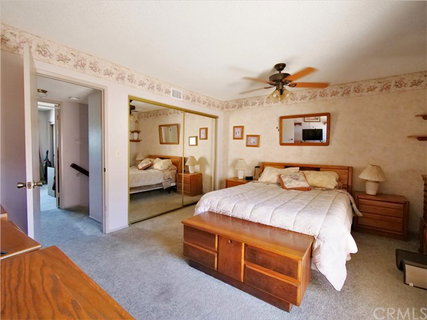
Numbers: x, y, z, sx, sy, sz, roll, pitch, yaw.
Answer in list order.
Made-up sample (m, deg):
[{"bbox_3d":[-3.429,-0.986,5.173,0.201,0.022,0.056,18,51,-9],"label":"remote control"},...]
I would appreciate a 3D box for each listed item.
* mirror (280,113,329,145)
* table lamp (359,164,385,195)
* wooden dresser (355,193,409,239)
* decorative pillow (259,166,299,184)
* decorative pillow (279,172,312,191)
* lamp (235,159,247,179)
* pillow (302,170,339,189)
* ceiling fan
[{"bbox_3d":[1.772,-0.582,3.888,0.920,0.610,0.035,4,4,37],"label":"mirror"},{"bbox_3d":[2.529,0.321,3.132,0.330,0.495,0.330,4,4,37],"label":"table lamp"},{"bbox_3d":[2.579,0.846,3.086,0.610,0.540,0.410,4,4,37],"label":"wooden dresser"},{"bbox_3d":[1.226,0.294,3.780,0.670,0.390,0.160,3,-27,33],"label":"decorative pillow"},{"bbox_3d":[1.341,0.347,3.277,0.420,0.130,0.380,-7,44,19],"label":"decorative pillow"},{"bbox_3d":[0.634,0.211,4.548,0.305,0.475,0.305,1,3,0],"label":"lamp"},{"bbox_3d":[1.815,0.328,3.416,0.610,0.380,0.160,3,-26,29],"label":"pillow"},{"bbox_3d":[0.948,-1.073,2.782,1.300,0.530,1.300,4,4,37],"label":"ceiling fan"}]

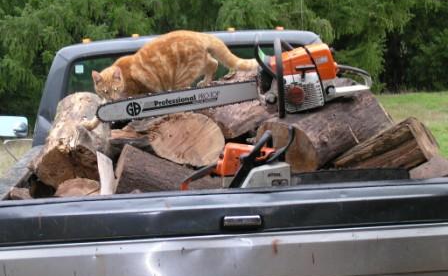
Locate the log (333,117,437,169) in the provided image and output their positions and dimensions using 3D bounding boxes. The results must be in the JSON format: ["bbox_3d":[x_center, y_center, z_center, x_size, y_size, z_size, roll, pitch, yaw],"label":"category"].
[{"bbox_3d":[0.603,0.078,4.225,0.349,0.165,0.150,-28,9,33],"label":"log"}]

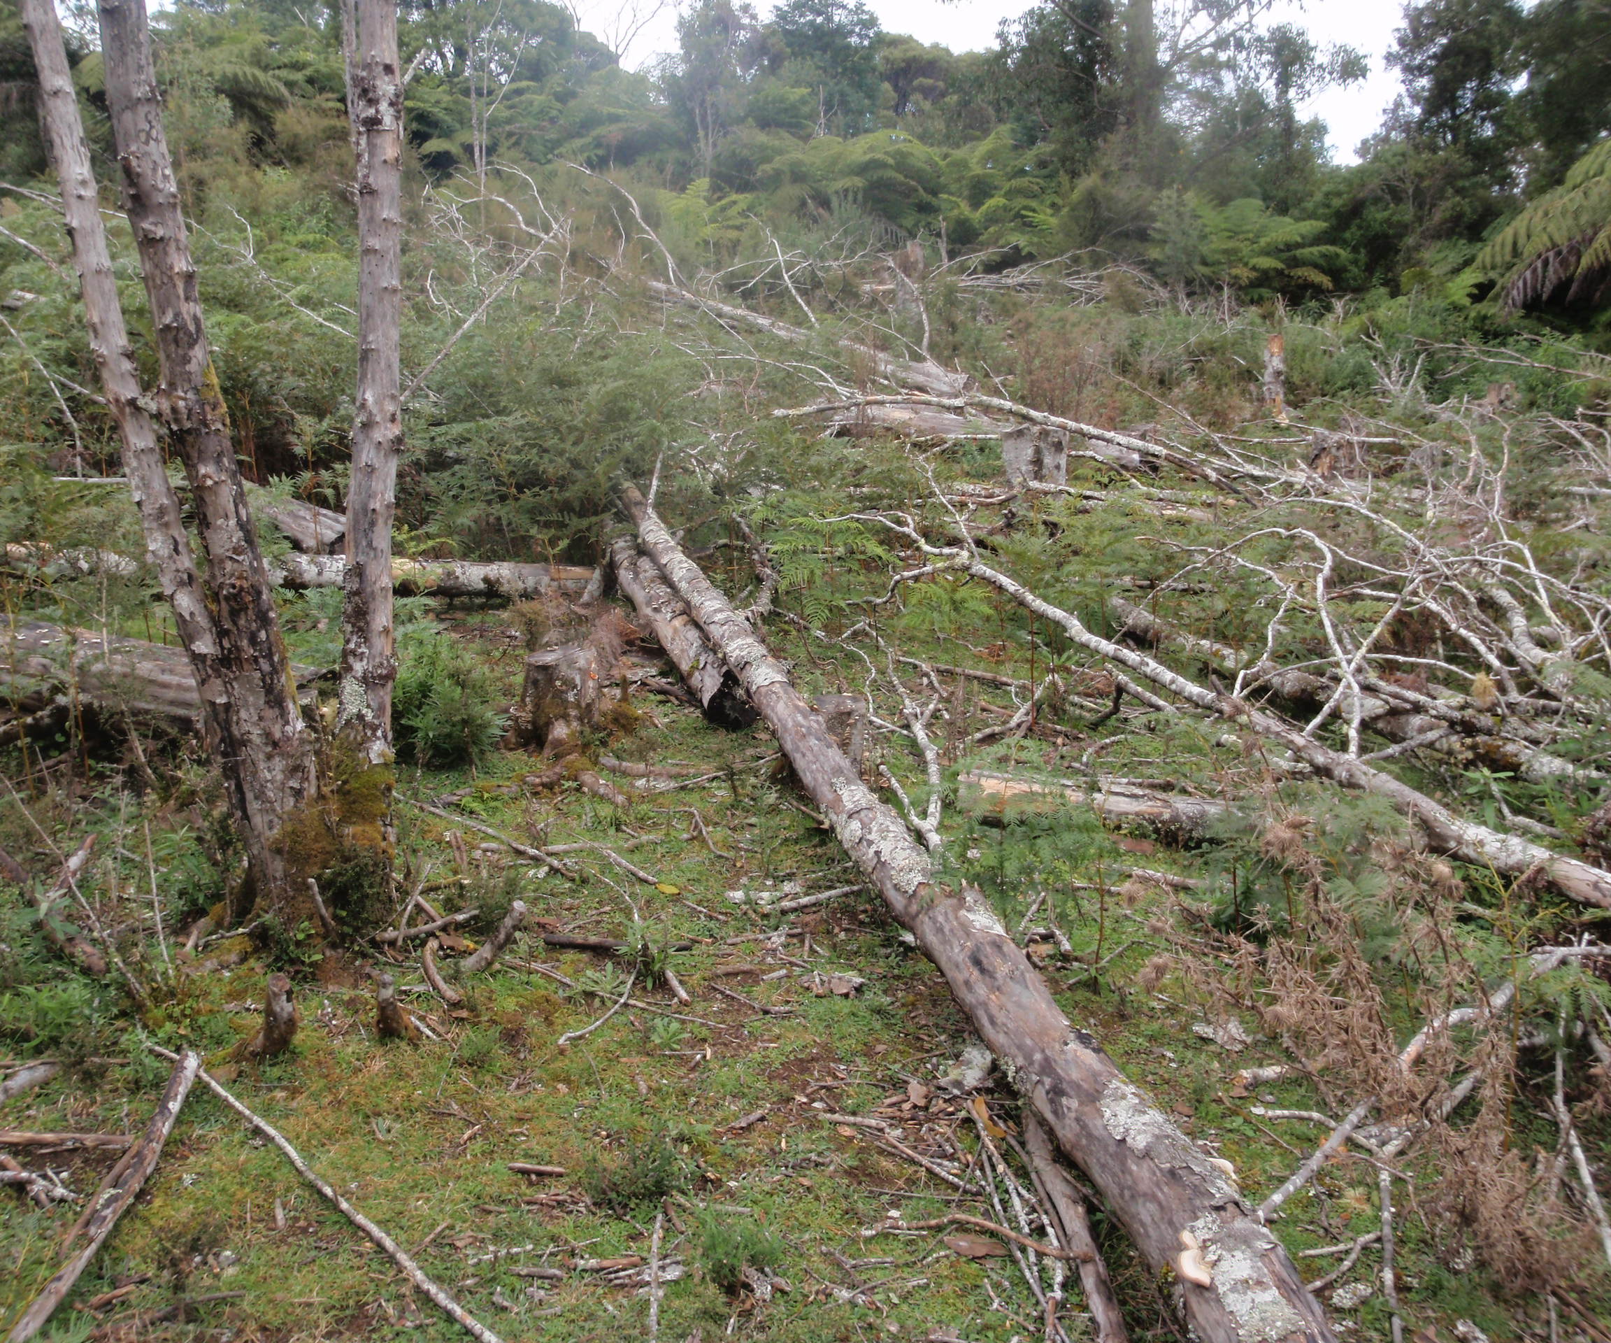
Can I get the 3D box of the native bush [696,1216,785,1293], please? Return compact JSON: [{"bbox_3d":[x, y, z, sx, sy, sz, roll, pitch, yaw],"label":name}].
[{"bbox_3d":[-0.102,0.904,2.260,0.130,0.095,0.110,0,12,0],"label":"native bush"}]

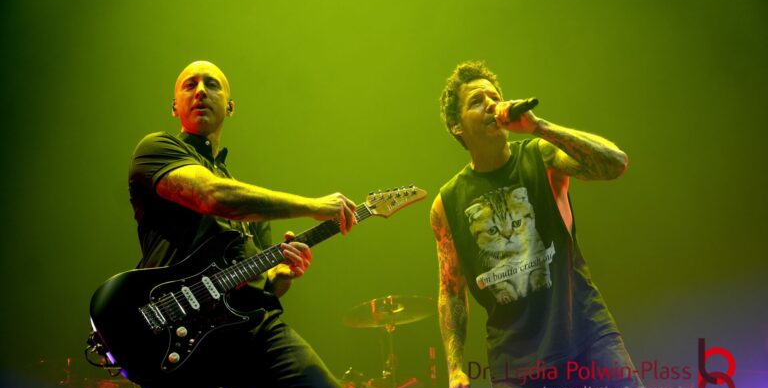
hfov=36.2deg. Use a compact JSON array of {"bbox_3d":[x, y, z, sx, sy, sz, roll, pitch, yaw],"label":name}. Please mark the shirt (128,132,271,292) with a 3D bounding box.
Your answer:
[{"bbox_3d":[-0.488,0.052,3.140,0.420,0.480,0.280,15,-22,-42],"label":"shirt"}]

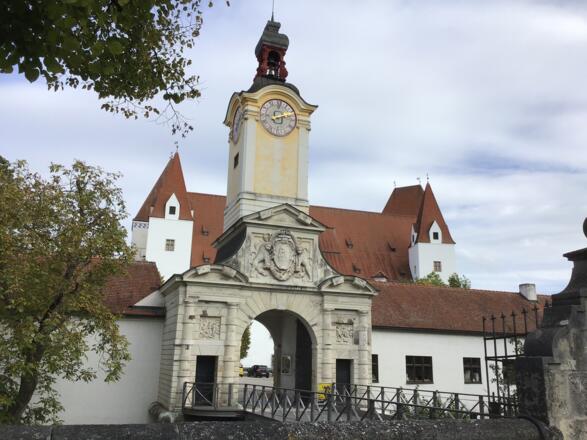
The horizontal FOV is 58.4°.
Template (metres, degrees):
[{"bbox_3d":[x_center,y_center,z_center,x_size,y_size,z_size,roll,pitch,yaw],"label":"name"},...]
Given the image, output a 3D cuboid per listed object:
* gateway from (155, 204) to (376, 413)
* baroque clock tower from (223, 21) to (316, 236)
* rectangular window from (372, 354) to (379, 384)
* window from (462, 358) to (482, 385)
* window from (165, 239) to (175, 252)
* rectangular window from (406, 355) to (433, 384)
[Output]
[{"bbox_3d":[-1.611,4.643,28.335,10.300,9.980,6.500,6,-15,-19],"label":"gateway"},{"bbox_3d":[-1.435,-6.109,31.645,4.600,13.850,4.500,6,-15,-19],"label":"baroque clock tower"},{"bbox_3d":[4.580,9.059,32.035,1.283,1.647,0.150,6,-15,-19],"label":"rectangular window"},{"bbox_3d":[11.730,9.922,34.514,1.323,1.626,0.150,6,-15,-19],"label":"window"},{"bbox_3d":[-20.317,4.243,86.721,1.511,1.911,0.200,5,-14,-13],"label":"window"},{"bbox_3d":[7.945,9.496,33.194,1.909,1.637,0.150,6,-15,-19],"label":"rectangular window"}]

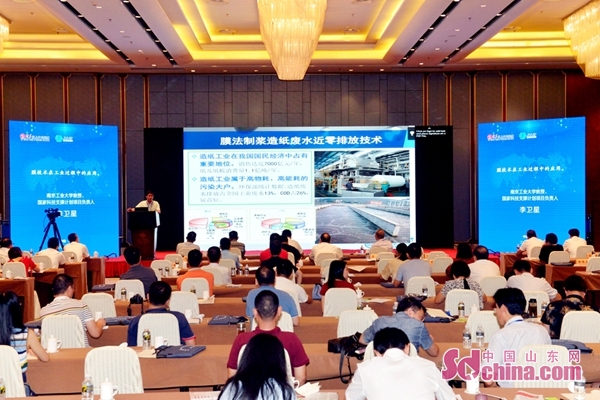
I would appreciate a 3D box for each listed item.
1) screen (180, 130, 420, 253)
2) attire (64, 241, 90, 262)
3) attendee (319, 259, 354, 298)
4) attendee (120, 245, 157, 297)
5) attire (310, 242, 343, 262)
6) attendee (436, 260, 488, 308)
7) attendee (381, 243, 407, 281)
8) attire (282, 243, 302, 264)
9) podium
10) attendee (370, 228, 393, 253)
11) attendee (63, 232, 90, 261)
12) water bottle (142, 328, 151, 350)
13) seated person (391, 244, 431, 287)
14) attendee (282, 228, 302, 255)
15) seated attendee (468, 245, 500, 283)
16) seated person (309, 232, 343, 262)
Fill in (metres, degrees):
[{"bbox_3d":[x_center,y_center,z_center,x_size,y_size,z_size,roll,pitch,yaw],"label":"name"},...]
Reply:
[{"bbox_3d":[-0.006,-0.325,24.500,6.580,3.500,0.120,0,0,0],"label":"screen"},{"bbox_3d":[-4.185,1.086,16.300,0.500,0.640,0.420,0,0,14],"label":"attire"},{"bbox_3d":[0.409,1.282,9.450,0.460,1.260,0.800,0,0,17],"label":"attendee"},{"bbox_3d":[-2.081,1.257,11.100,0.500,1.330,0.800,0,0,5],"label":"attendee"},{"bbox_3d":[0.500,1.085,16.350,0.580,0.660,0.420,0,0,0],"label":"attire"},{"bbox_3d":[1.815,1.325,9.800,0.570,1.250,0.750,0,0,0],"label":"attendee"},{"bbox_3d":[1.467,1.271,12.650,0.500,1.260,0.800,0,0,0],"label":"attendee"},{"bbox_3d":[-0.198,1.095,16.350,0.500,0.660,0.400,0,0,0],"label":"attire"},{"bbox_3d":[-3.933,0.888,21.750,0.700,1.210,0.520,0,0,-2],"label":"podium"},{"bbox_3d":[1.599,1.207,16.800,0.480,1.260,0.800,0,0,-2],"label":"attendee"},{"bbox_3d":[-4.297,1.273,16.700,0.520,1.300,0.800,0,0,7],"label":"attendee"},{"bbox_3d":[-1.251,1.130,7.060,0.063,0.178,0.063,0,0,0],"label":"water bottle"},{"bbox_3d":[1.447,1.253,11.250,0.520,1.340,0.750,0,0,0],"label":"seated person"},{"bbox_3d":[-0.239,1.293,18.000,0.540,1.280,0.750,0,0,0],"label":"attendee"},{"bbox_3d":[2.257,1.205,10.600,0.490,1.250,0.800,0,0,-4],"label":"seated attendee"},{"bbox_3d":[0.503,1.285,16.450,0.580,1.290,0.750,0,0,0],"label":"seated person"}]

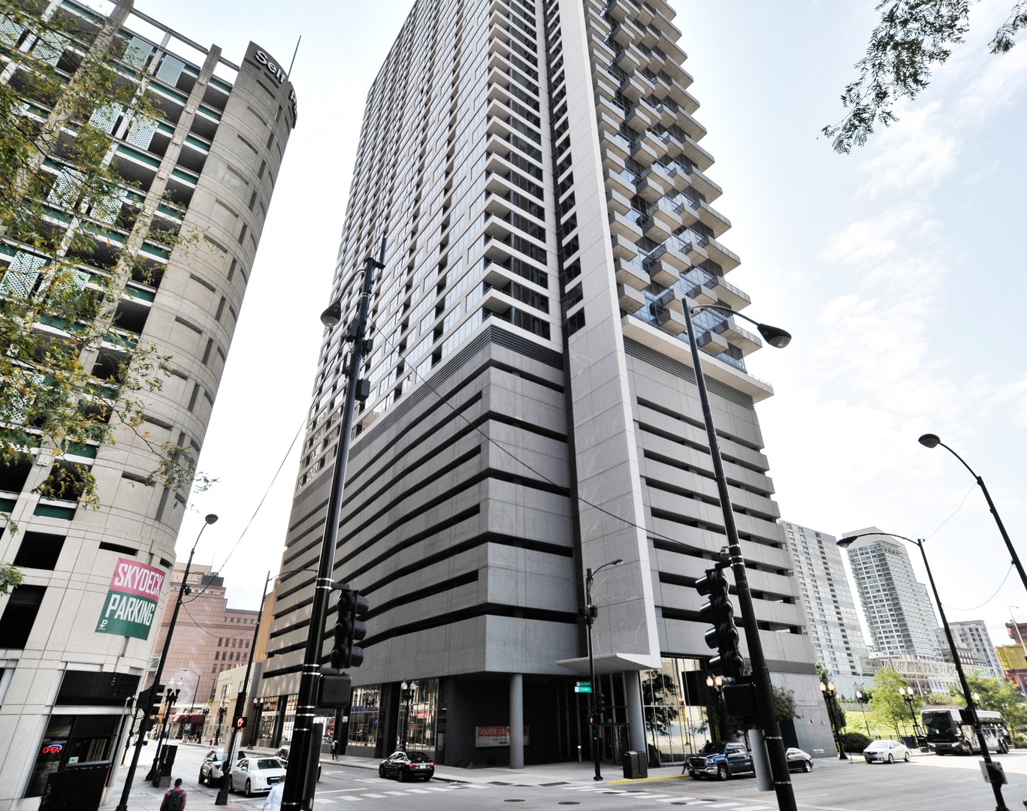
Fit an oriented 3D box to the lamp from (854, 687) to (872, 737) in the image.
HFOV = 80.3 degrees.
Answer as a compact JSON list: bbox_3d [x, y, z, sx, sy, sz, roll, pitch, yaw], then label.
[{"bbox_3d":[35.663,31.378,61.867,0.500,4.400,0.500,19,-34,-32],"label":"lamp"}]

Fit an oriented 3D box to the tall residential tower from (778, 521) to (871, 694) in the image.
[{"bbox_3d":[154.265,116.564,315.513,58.100,96.000,26.000,20,-35,-32],"label":"tall residential tower"}]

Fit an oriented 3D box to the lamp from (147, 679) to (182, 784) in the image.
[{"bbox_3d":[-20.584,18.990,35.883,0.950,5.300,0.600,17,-33,-29],"label":"lamp"}]

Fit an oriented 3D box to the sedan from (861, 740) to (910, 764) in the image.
[{"bbox_3d":[29.364,27.293,47.973,4.700,1.460,1.830,21,-35,-33],"label":"sedan"}]

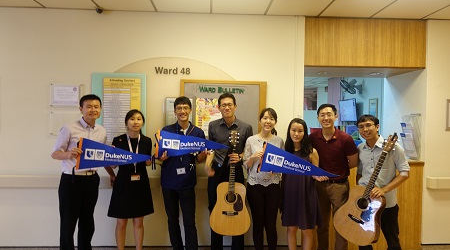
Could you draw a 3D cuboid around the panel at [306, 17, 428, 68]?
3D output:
[{"bbox_3d":[1.604,-0.931,3.437,1.411,0.552,0.050,1,1,-3],"label":"panel"}]

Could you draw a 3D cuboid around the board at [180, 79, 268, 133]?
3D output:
[{"bbox_3d":[-0.012,-0.127,3.326,0.945,0.713,0.045,1,1,-3],"label":"board"}]

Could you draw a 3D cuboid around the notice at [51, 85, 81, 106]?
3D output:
[{"bbox_3d":[-1.715,-0.317,3.259,0.303,0.220,0.015,1,1,-3],"label":"notice"}]

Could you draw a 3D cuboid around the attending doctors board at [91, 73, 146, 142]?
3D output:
[{"bbox_3d":[-1.149,-0.116,3.281,0.587,0.874,0.030,1,1,-3],"label":"attending doctors board"}]

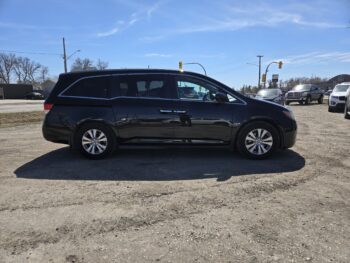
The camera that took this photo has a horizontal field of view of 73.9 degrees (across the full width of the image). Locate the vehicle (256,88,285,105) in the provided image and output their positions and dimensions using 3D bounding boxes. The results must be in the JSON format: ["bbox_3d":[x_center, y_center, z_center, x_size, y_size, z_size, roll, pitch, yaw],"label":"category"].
[{"bbox_3d":[7.079,-2.438,17.542,1.830,1.480,4.600,5,11,32],"label":"vehicle"}]

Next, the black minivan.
[{"bbox_3d":[-0.067,-0.468,5.094,5.150,1.737,2.020,0,9,2],"label":"black minivan"}]

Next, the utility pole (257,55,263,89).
[{"bbox_3d":[20.009,-12.796,54.370,1.400,9.800,0.350,0,9,0],"label":"utility pole"}]

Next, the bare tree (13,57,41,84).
[{"bbox_3d":[-39.836,-14.125,62.281,6.400,10.900,6.200,0,9,0],"label":"bare tree"}]

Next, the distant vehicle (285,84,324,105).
[{"bbox_3d":[13.350,-3.810,23.850,5.850,1.920,2.030,-9,13,-43],"label":"distant vehicle"}]

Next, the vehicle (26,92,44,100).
[{"bbox_3d":[-28.670,-7.109,48.044,4.600,1.460,1.820,4,10,25],"label":"vehicle"}]

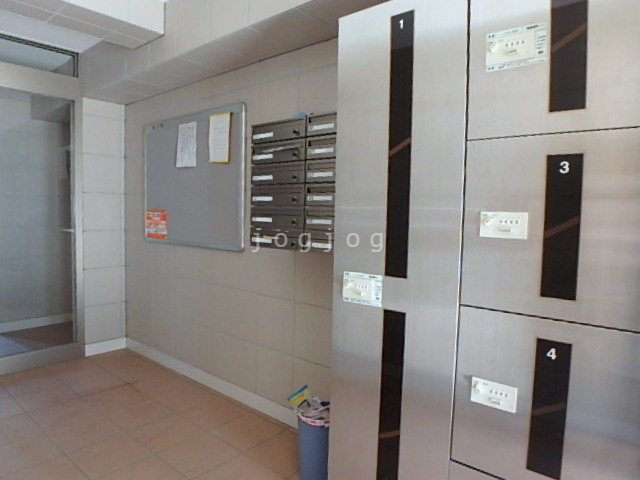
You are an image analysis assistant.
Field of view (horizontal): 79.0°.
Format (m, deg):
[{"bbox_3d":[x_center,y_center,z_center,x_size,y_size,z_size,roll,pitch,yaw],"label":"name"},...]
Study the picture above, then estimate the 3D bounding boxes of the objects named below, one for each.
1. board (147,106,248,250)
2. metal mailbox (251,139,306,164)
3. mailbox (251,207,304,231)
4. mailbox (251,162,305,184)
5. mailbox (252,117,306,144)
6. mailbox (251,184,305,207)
[{"bbox_3d":[-0.896,-0.407,2.691,1.192,0.884,0.030,4,4,38],"label":"board"},{"bbox_3d":[-0.137,-0.426,1.961,0.366,0.105,0.220,4,4,38],"label":"metal mailbox"},{"bbox_3d":[-0.122,-0.110,1.910,0.348,0.103,0.260,4,5,38],"label":"mailbox"},{"bbox_3d":[-0.139,-0.321,1.968,0.366,0.103,0.220,4,4,38],"label":"mailbox"},{"bbox_3d":[-0.136,-0.526,1.956,0.367,0.095,0.220,4,4,38],"label":"mailbox"},{"bbox_3d":[-0.142,-0.218,1.974,0.366,0.101,0.220,4,4,38],"label":"mailbox"}]

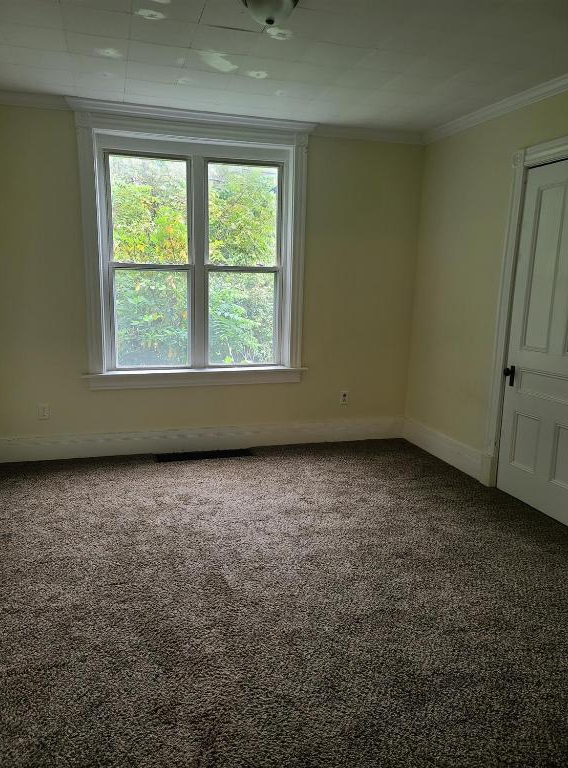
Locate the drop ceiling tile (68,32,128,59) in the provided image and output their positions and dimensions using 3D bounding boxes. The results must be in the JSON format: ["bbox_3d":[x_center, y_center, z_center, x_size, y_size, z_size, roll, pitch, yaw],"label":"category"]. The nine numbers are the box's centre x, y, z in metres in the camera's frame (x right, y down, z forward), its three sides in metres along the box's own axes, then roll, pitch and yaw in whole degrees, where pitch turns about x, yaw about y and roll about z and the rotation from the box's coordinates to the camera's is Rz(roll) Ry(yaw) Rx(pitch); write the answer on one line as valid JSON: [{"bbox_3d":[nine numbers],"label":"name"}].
[{"bbox_3d":[-0.966,-1.762,2.876,0.305,0.020,0.305,-2,12,-17],"label":"drop ceiling tile"}]

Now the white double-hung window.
[{"bbox_3d":[-0.658,-0.998,4.278,1.760,2.020,0.140,-2,12,-17],"label":"white double-hung window"}]

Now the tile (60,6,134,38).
[{"bbox_3d":[-0.876,-1.703,2.591,0.305,0.020,0.305,-2,12,-17],"label":"tile"}]

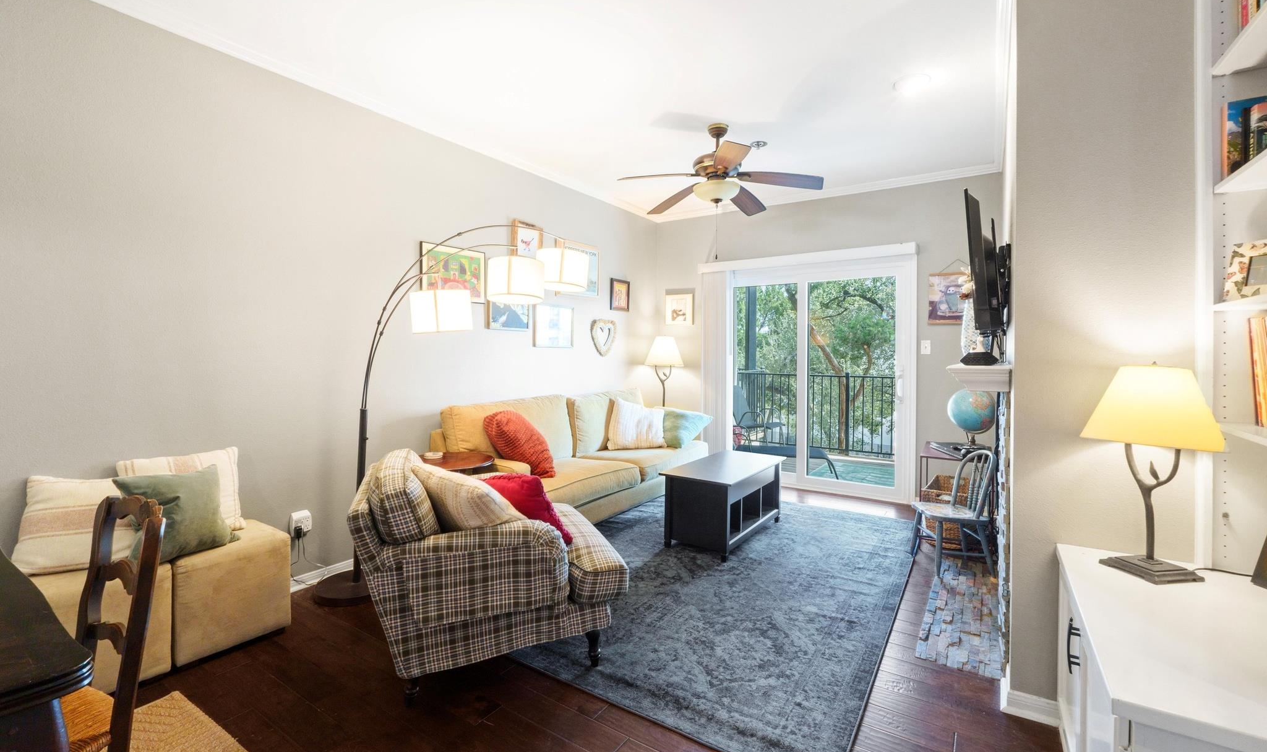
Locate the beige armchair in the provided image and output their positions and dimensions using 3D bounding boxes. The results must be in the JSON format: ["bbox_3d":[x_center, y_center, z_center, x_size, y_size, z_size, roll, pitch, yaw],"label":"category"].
[{"bbox_3d":[-0.656,0.740,2.380,1.000,0.870,0.930,-1,2,-20],"label":"beige armchair"}]

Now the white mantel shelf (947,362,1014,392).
[{"bbox_3d":[1.720,-0.010,2.640,0.205,0.105,1.500,1,2,33],"label":"white mantel shelf"}]

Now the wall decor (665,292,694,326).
[{"bbox_3d":[0.489,-0.712,5.679,0.335,0.335,0.030,1,2,33],"label":"wall decor"}]

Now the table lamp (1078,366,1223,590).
[{"bbox_3d":[1.528,0.266,1.555,0.310,0.615,0.310,0,2,-7],"label":"table lamp"}]

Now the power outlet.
[{"bbox_3d":[-1.785,0.793,2.839,0.045,0.125,0.100,1,2,33],"label":"power outlet"}]

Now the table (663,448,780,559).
[{"bbox_3d":[0.667,0.880,3.773,0.500,0.480,1.050,1,2,35],"label":"table"}]

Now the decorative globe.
[{"bbox_3d":[2.360,0.290,3.680,0.320,0.410,0.320,1,2,33],"label":"decorative globe"}]

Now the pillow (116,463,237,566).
[{"bbox_3d":[-1.960,0.589,2.277,0.140,0.375,0.390,-17,-7,31],"label":"pillow"}]

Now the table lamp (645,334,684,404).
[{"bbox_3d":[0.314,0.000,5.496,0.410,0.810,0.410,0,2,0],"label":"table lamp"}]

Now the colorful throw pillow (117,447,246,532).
[{"bbox_3d":[-2.026,0.556,2.367,0.130,0.400,0.420,-6,-2,33],"label":"colorful throw pillow"}]

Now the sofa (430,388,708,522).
[{"bbox_3d":[-0.327,0.644,4.222,0.890,0.930,2.420,1,2,33],"label":"sofa"}]

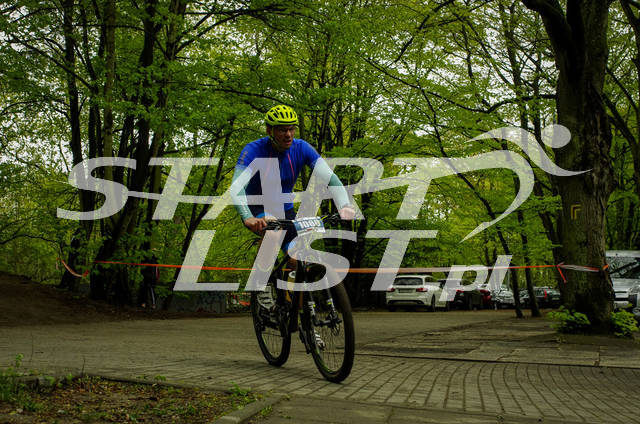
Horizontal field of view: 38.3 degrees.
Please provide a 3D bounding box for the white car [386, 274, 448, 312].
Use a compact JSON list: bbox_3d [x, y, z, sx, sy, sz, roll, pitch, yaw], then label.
[{"bbox_3d":[4.379,3.544,39.865,1.800,1.460,4.580,-2,-5,20],"label":"white car"}]

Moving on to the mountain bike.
[{"bbox_3d":[-0.166,0.550,6.116,0.740,1.050,1.860,-6,-2,-21],"label":"mountain bike"}]

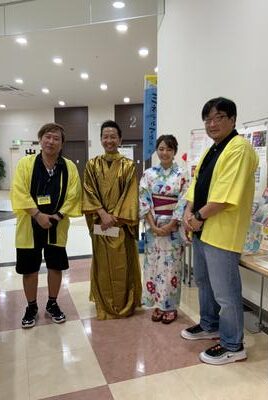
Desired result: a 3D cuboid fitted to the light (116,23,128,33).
[{"bbox_3d":[-0.241,-3.484,6.776,0.200,0.060,0.200,2,6,18],"label":"light"}]

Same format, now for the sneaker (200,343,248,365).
[{"bbox_3d":[0.614,1.029,2.287,0.320,0.125,0.115,-2,6,-17],"label":"sneaker"}]

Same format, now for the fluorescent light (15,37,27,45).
[{"bbox_3d":[-2.517,-3.564,7.498,0.200,0.060,0.200,2,6,18],"label":"fluorescent light"}]

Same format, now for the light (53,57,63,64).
[{"bbox_3d":[-2.038,-3.716,8.940,0.200,0.060,0.200,2,6,18],"label":"light"}]

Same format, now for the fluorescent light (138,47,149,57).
[{"bbox_3d":[0.243,-3.638,8.238,0.200,0.060,0.200,2,6,18],"label":"fluorescent light"}]

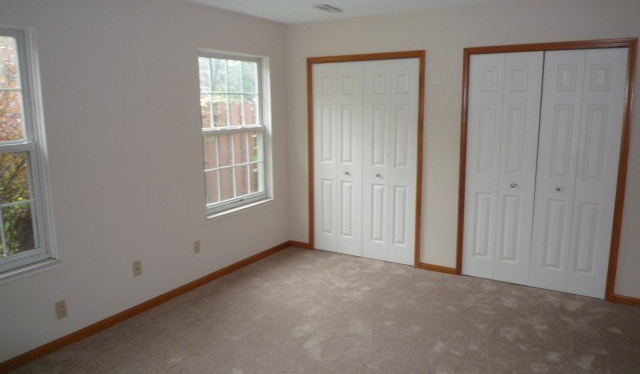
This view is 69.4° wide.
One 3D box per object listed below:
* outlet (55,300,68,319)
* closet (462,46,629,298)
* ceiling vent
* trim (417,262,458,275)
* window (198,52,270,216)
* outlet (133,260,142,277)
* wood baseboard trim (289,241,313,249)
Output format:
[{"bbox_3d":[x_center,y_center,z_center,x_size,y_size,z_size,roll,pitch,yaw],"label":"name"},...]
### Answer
[{"bbox_3d":[-1.758,0.831,3.142,0.012,0.117,0.070,5,12,32],"label":"outlet"},{"bbox_3d":[1.840,-0.112,3.932,1.171,2.013,0.090,5,12,32],"label":"closet"},{"bbox_3d":[0.077,-1.599,4.153,0.135,0.025,0.360,5,12,32],"label":"ceiling vent"},{"bbox_3d":[1.155,0.792,4.503,0.370,0.065,0.018,5,12,32],"label":"trim"},{"bbox_3d":[-0.801,-0.530,4.537,0.100,1.490,0.970,5,12,32],"label":"window"},{"bbox_3d":[-1.436,0.642,3.636,0.012,0.115,0.070,5,12,32],"label":"outlet"},{"bbox_3d":[-0.224,0.663,5.354,0.260,0.065,0.018,5,12,32],"label":"wood baseboard trim"}]

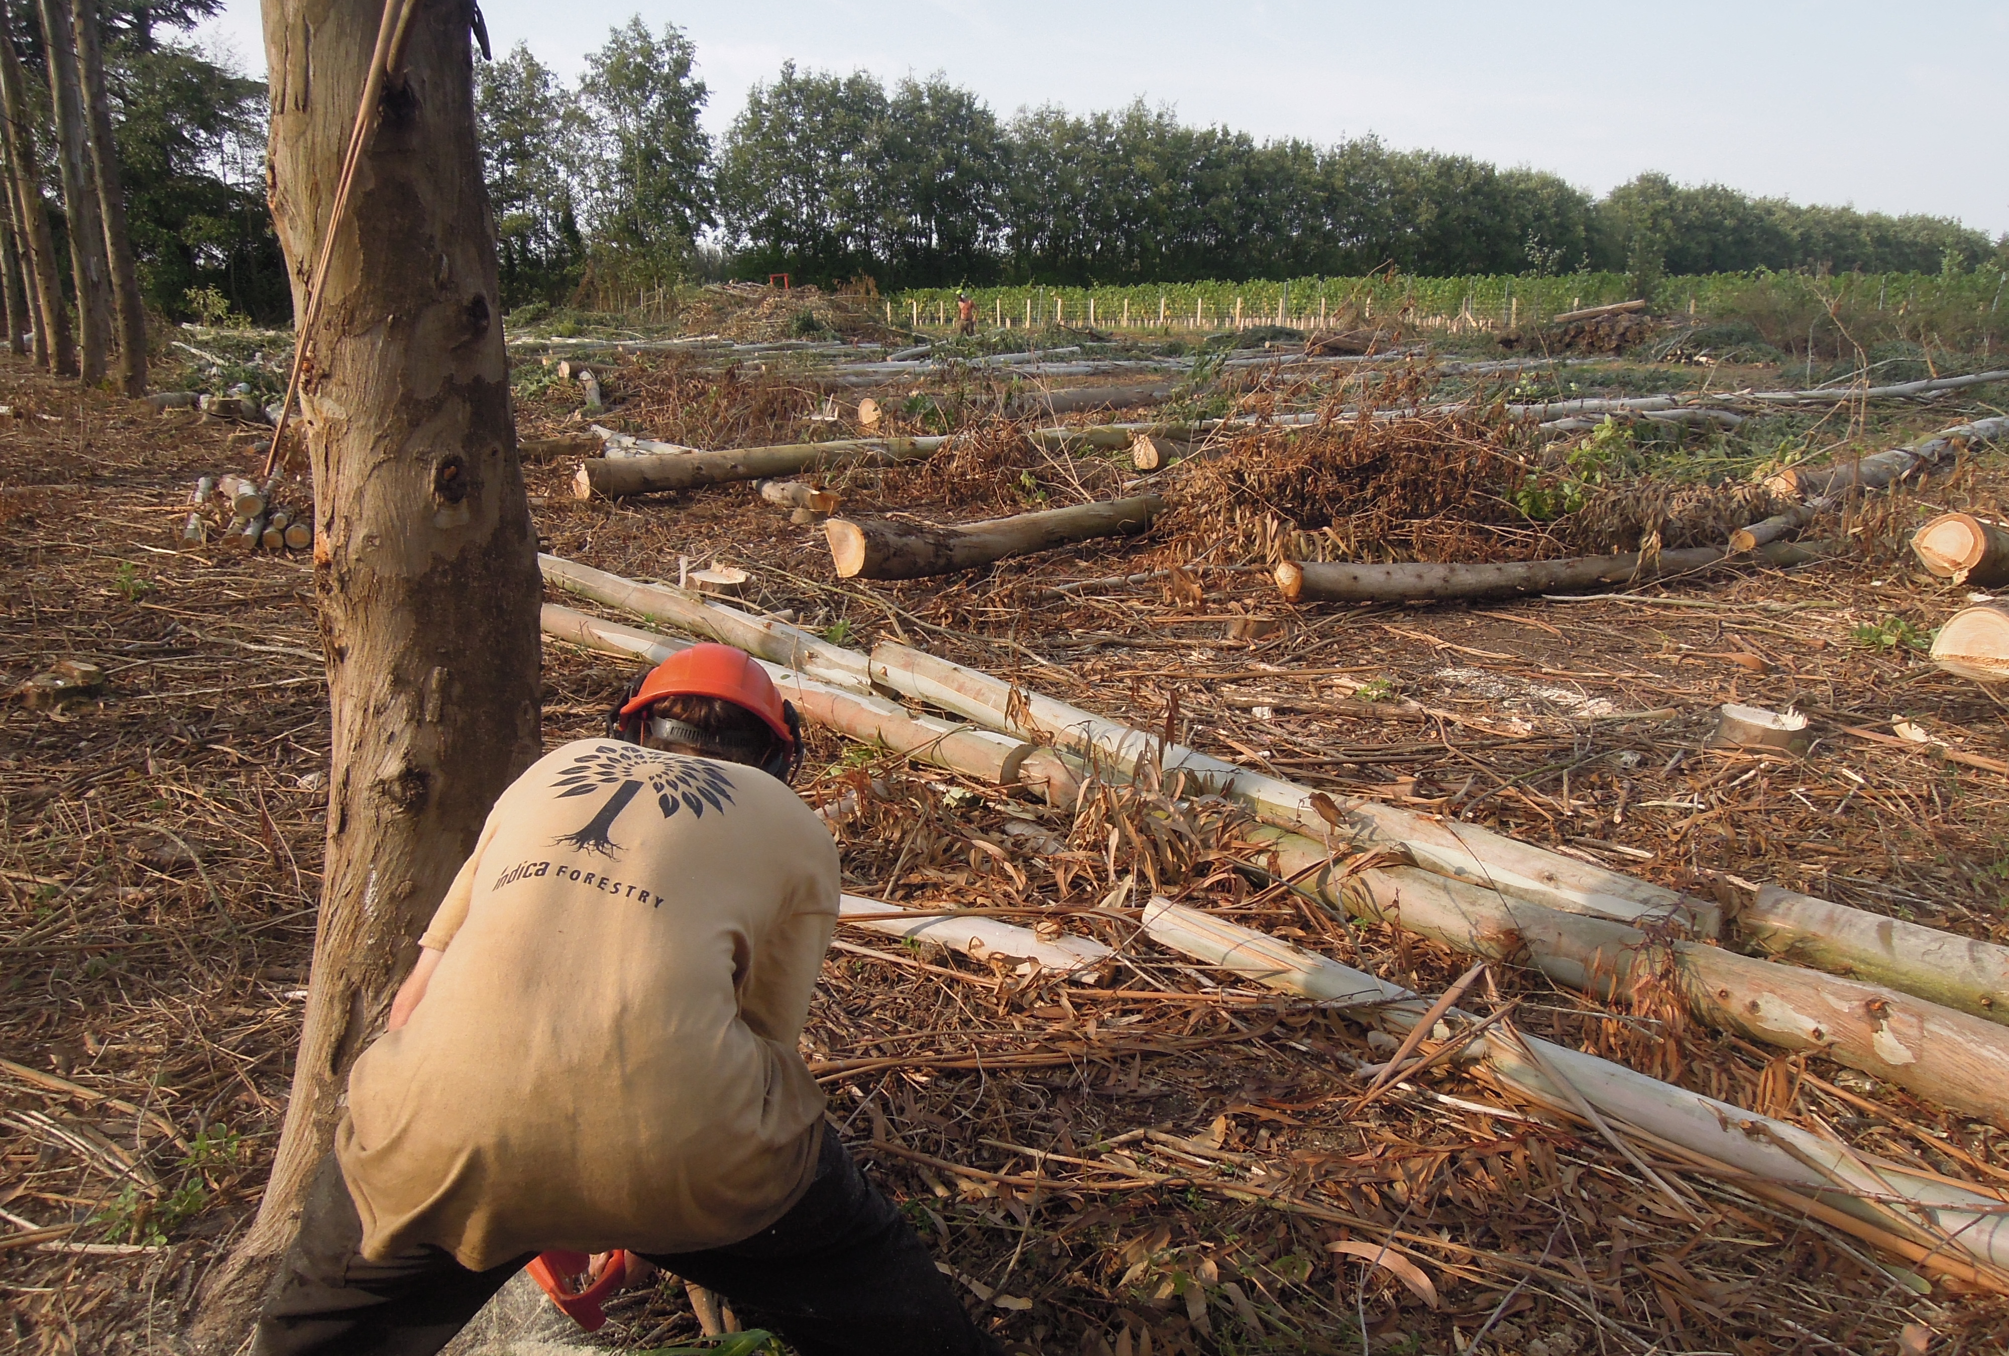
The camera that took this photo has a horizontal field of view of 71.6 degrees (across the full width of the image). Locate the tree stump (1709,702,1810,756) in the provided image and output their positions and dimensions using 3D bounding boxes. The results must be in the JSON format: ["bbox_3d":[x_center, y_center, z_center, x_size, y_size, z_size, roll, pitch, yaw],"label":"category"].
[{"bbox_3d":[2.724,0.190,5.021,0.340,0.130,0.340,0,15,0],"label":"tree stump"}]

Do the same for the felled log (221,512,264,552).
[{"bbox_3d":[-5.302,-1.041,9.759,0.270,0.140,1.135,-6,16,-20],"label":"felled log"}]

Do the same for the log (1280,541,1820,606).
[{"bbox_3d":[3.176,-0.626,7.822,3.480,0.250,0.250,-5,16,-15],"label":"log"}]

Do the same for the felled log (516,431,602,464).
[{"bbox_3d":[-4.846,-2.373,14.419,0.210,0.210,1.550,10,19,34],"label":"felled log"}]

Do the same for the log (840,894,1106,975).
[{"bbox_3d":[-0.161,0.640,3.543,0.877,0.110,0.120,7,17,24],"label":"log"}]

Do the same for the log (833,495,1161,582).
[{"bbox_3d":[0.162,-0.968,9.000,2.759,0.340,0.350,-12,19,-35],"label":"log"}]

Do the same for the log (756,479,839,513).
[{"bbox_3d":[-1.647,-1.443,10.986,0.180,0.180,0.878,-12,19,-37],"label":"log"}]

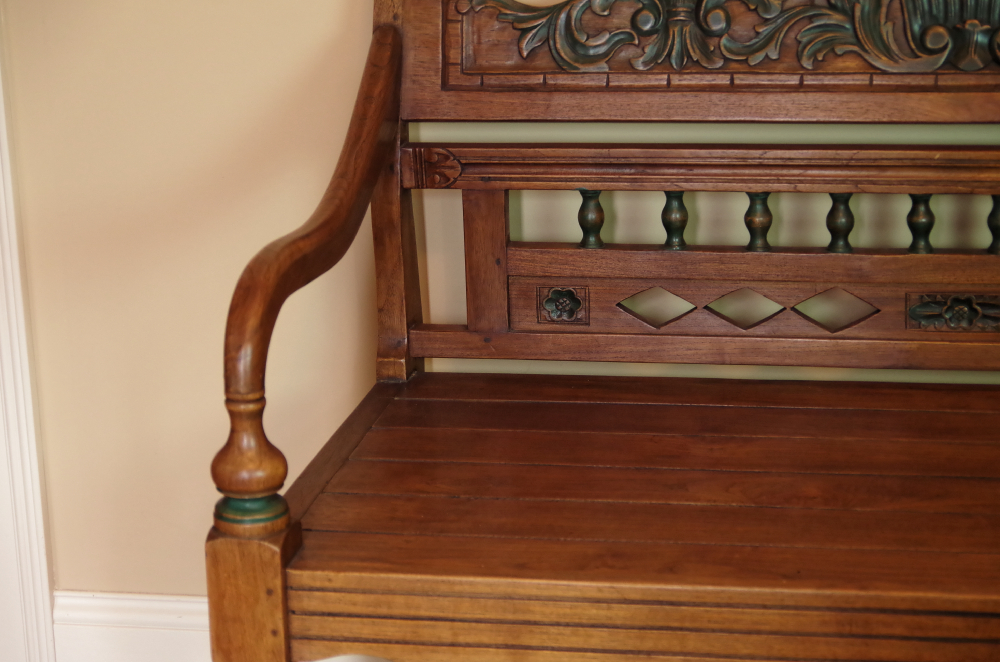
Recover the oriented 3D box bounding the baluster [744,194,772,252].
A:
[{"bbox_3d":[0.254,-0.110,2.449,0.027,0.060,0.027,1,15,10],"label":"baluster"}]

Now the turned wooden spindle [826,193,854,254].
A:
[{"bbox_3d":[0.333,-0.107,2.435,0.027,0.060,0.027,1,15,10],"label":"turned wooden spindle"}]

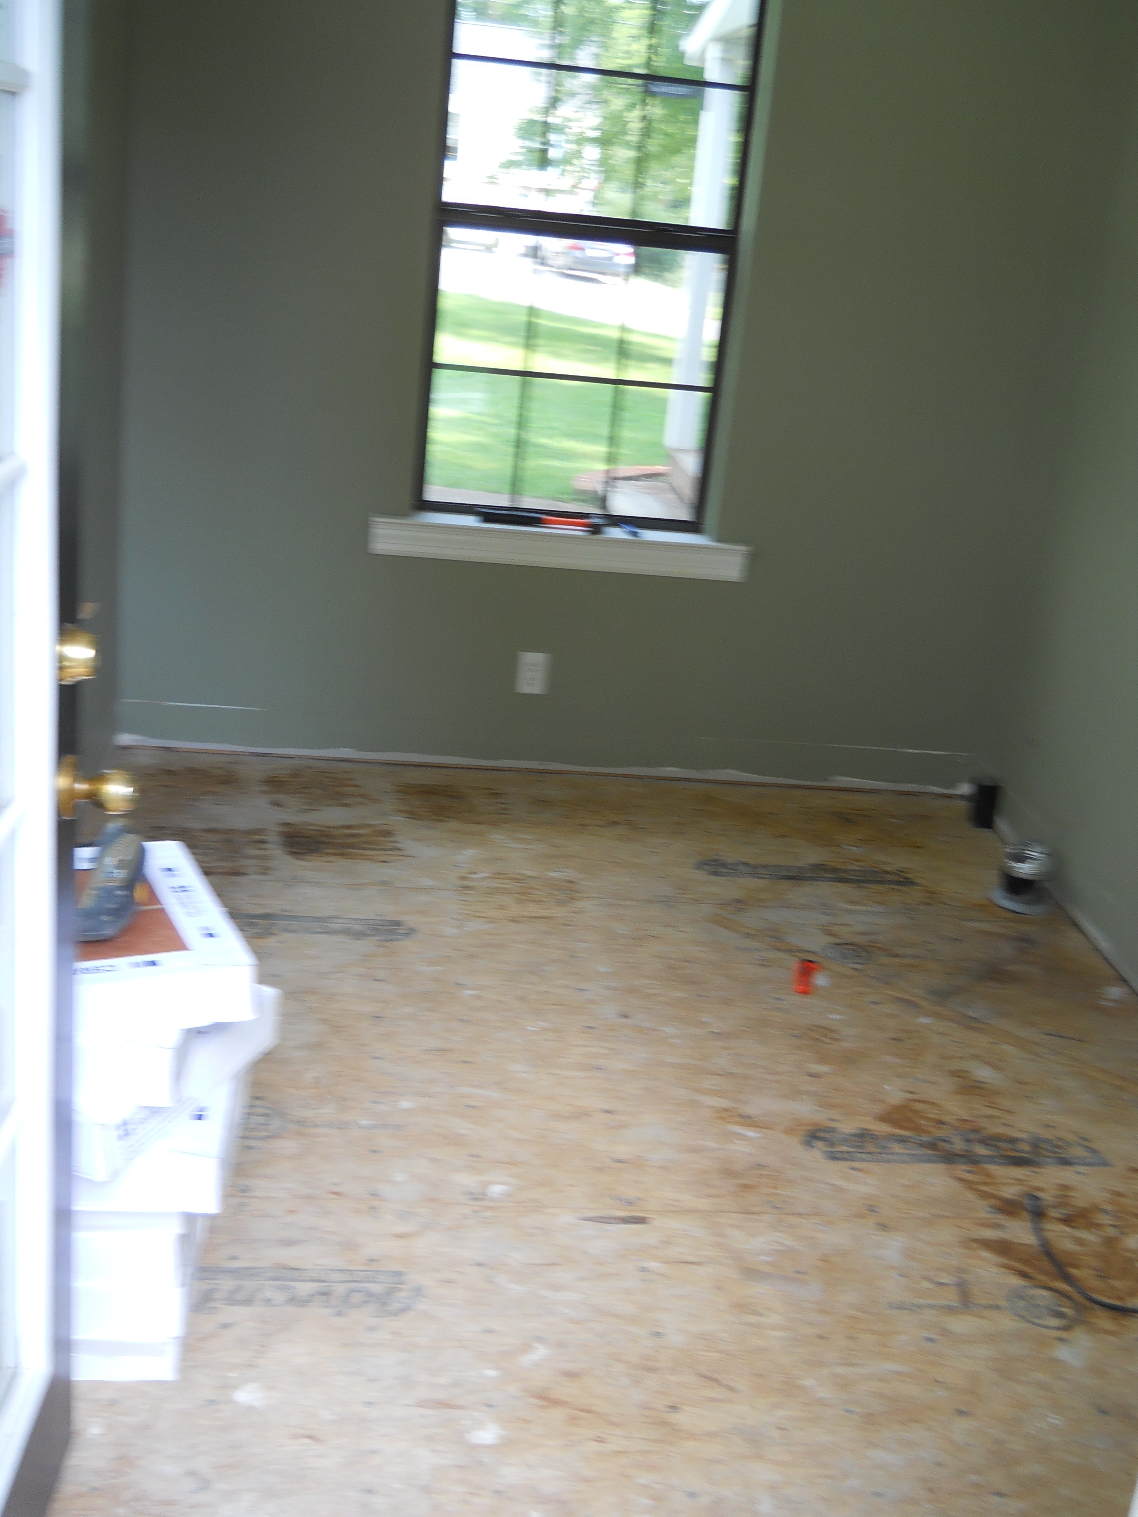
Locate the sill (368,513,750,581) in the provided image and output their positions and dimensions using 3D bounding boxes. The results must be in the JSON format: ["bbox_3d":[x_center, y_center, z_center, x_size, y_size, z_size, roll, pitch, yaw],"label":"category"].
[{"bbox_3d":[-0.024,-0.567,4.333,1.012,0.099,0.116,3,20,-6],"label":"sill"}]

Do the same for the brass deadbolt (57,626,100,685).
[{"bbox_3d":[-0.496,-0.103,1.652,0.032,0.060,0.060,3,20,-6],"label":"brass deadbolt"}]

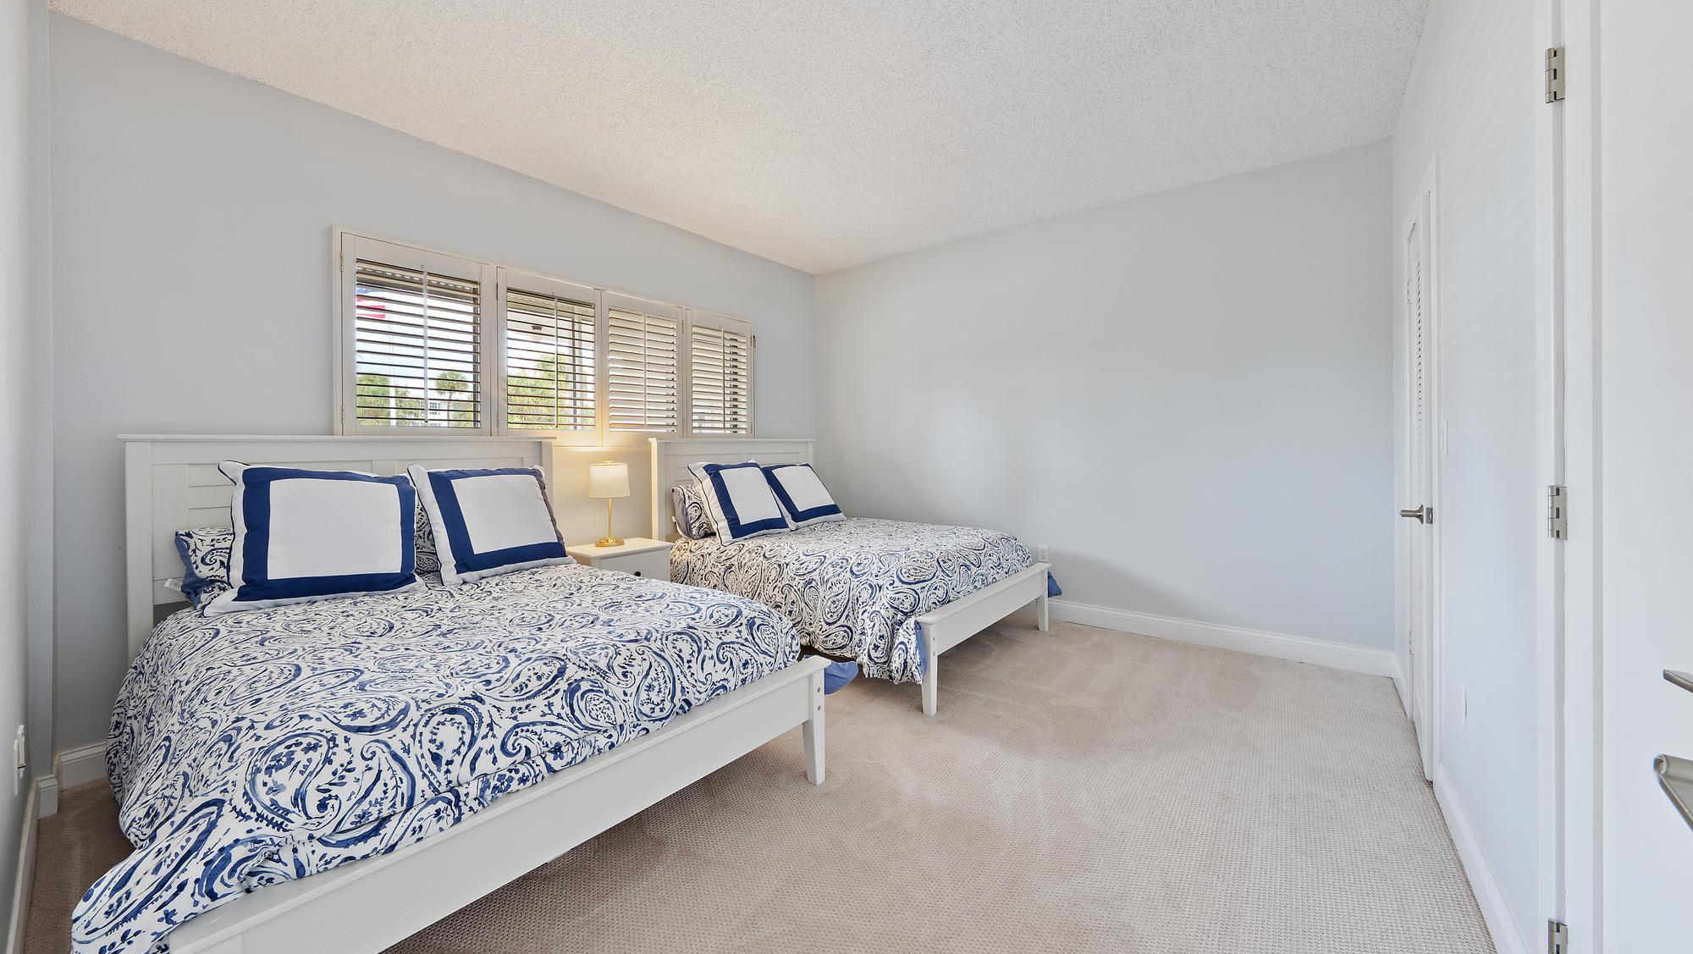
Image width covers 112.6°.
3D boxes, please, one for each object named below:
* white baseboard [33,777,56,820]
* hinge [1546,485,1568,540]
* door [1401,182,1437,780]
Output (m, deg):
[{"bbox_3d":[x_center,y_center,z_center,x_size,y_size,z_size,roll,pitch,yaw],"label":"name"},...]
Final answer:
[{"bbox_3d":[-2.636,1.058,1.860,0.016,0.130,0.045,0,1,39],"label":"white baseboard"},{"bbox_3d":[1.323,0.067,1.050,0.018,0.098,0.035,0,1,39],"label":"hinge"},{"bbox_3d":[2.193,0.022,2.164,0.042,2.030,0.610,0,1,39],"label":"door"}]

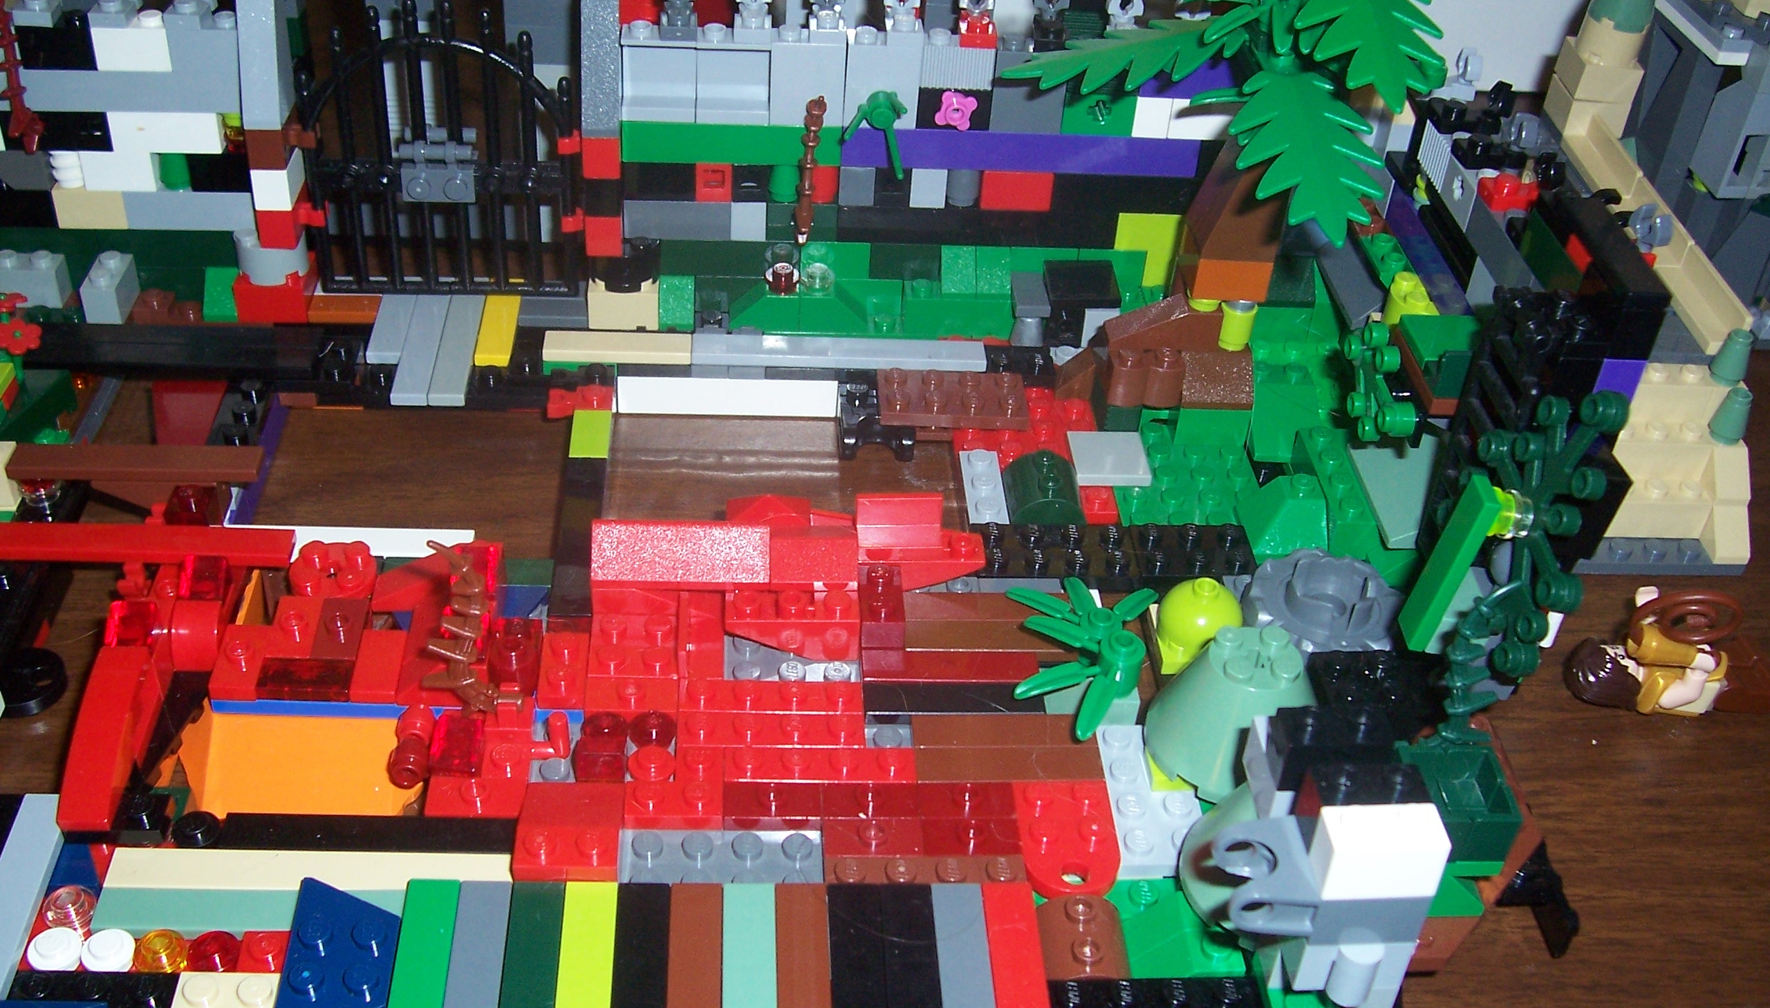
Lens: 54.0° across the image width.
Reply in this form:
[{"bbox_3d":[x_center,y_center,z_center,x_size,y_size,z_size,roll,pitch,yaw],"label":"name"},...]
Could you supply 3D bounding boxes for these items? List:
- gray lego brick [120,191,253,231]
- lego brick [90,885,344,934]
[{"bbox_3d":[-0.162,-0.071,0.410,0.032,0.010,0.008,1,35,-5],"label":"gray lego brick"},{"bbox_3d":[-0.101,0.066,0.277,0.047,0.003,0.008,1,35,-5],"label":"lego brick"}]

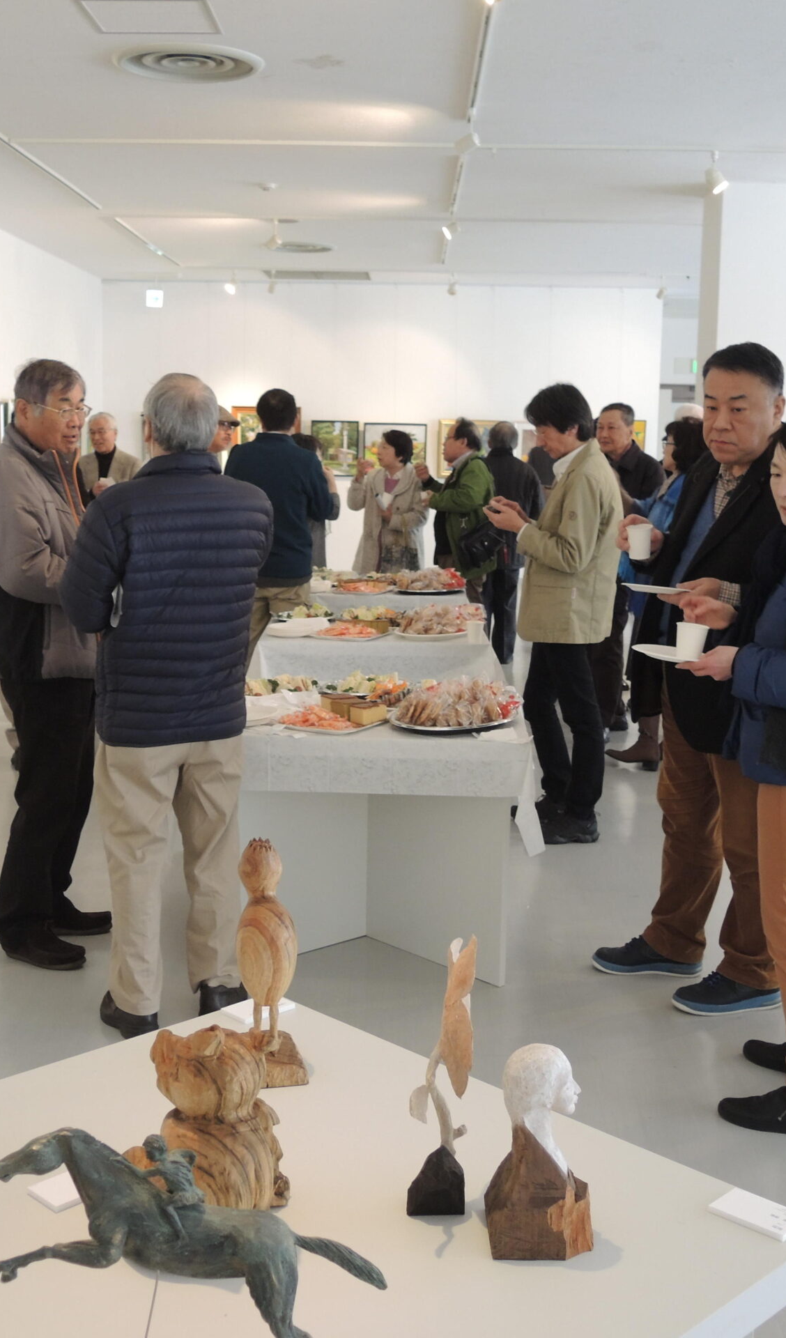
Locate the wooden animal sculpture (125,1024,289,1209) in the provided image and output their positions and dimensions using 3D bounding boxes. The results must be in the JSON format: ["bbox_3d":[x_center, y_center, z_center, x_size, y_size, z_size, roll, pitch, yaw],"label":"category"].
[{"bbox_3d":[-0.197,0.479,1.552,0.170,0.207,0.130,2,9,6],"label":"wooden animal sculpture"}]

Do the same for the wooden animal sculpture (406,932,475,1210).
[{"bbox_3d":[0.051,0.436,1.570,0.073,0.300,0.075,0,10,0],"label":"wooden animal sculpture"}]

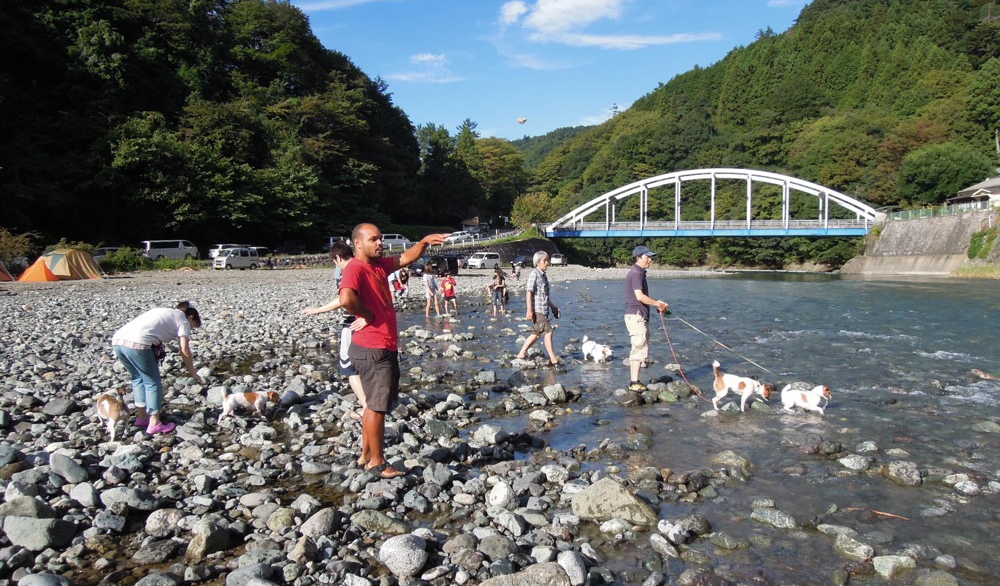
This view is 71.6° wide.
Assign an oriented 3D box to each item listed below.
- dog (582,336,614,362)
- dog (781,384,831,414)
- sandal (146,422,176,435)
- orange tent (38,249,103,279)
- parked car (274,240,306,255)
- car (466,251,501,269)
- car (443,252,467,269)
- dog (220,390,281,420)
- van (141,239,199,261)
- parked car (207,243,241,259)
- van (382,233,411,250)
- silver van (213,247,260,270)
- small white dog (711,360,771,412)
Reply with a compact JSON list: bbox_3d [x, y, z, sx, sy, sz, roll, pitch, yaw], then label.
[{"bbox_3d":[1.470,0.848,10.400,0.500,0.380,0.190,3,4,44],"label":"dog"},{"bbox_3d":[3.178,1.106,7.200,0.480,0.300,0.180,1,3,24],"label":"dog"},{"bbox_3d":[-2.991,1.196,6.120,0.240,0.100,0.100,-2,3,-33],"label":"sandal"},{"bbox_3d":[-26.856,-1.768,43.000,2.850,1.900,2.750,1,3,13],"label":"orange tent"},{"bbox_3d":[-25.081,-5.375,83.000,1.660,1.750,4.200,2,3,32],"label":"parked car"},{"bbox_3d":[-1.962,-3.773,80.000,1.700,1.860,4.600,2,4,31],"label":"car"},{"bbox_3d":[-5.344,-3.600,78.000,1.700,1.800,4.500,1,3,26],"label":"car"},{"bbox_3d":[-2.254,1.023,6.250,0.530,0.310,0.180,-1,3,-26],"label":"dog"},{"bbox_3d":[-31.843,-4.069,67.000,1.690,1.980,4.700,2,3,37],"label":"van"},{"bbox_3d":[-30.652,-4.615,79.000,1.720,1.800,4.600,2,3,30],"label":"parked car"},{"bbox_3d":[-13.553,-6.425,87.000,1.700,1.950,4.700,3,4,45],"label":"van"},{"bbox_3d":[-21.243,-2.746,56.000,1.475,1.870,3.400,2,4,34],"label":"silver van"},{"bbox_3d":[2.525,0.973,7.250,0.580,0.520,0.200,1,3,15],"label":"small white dog"}]

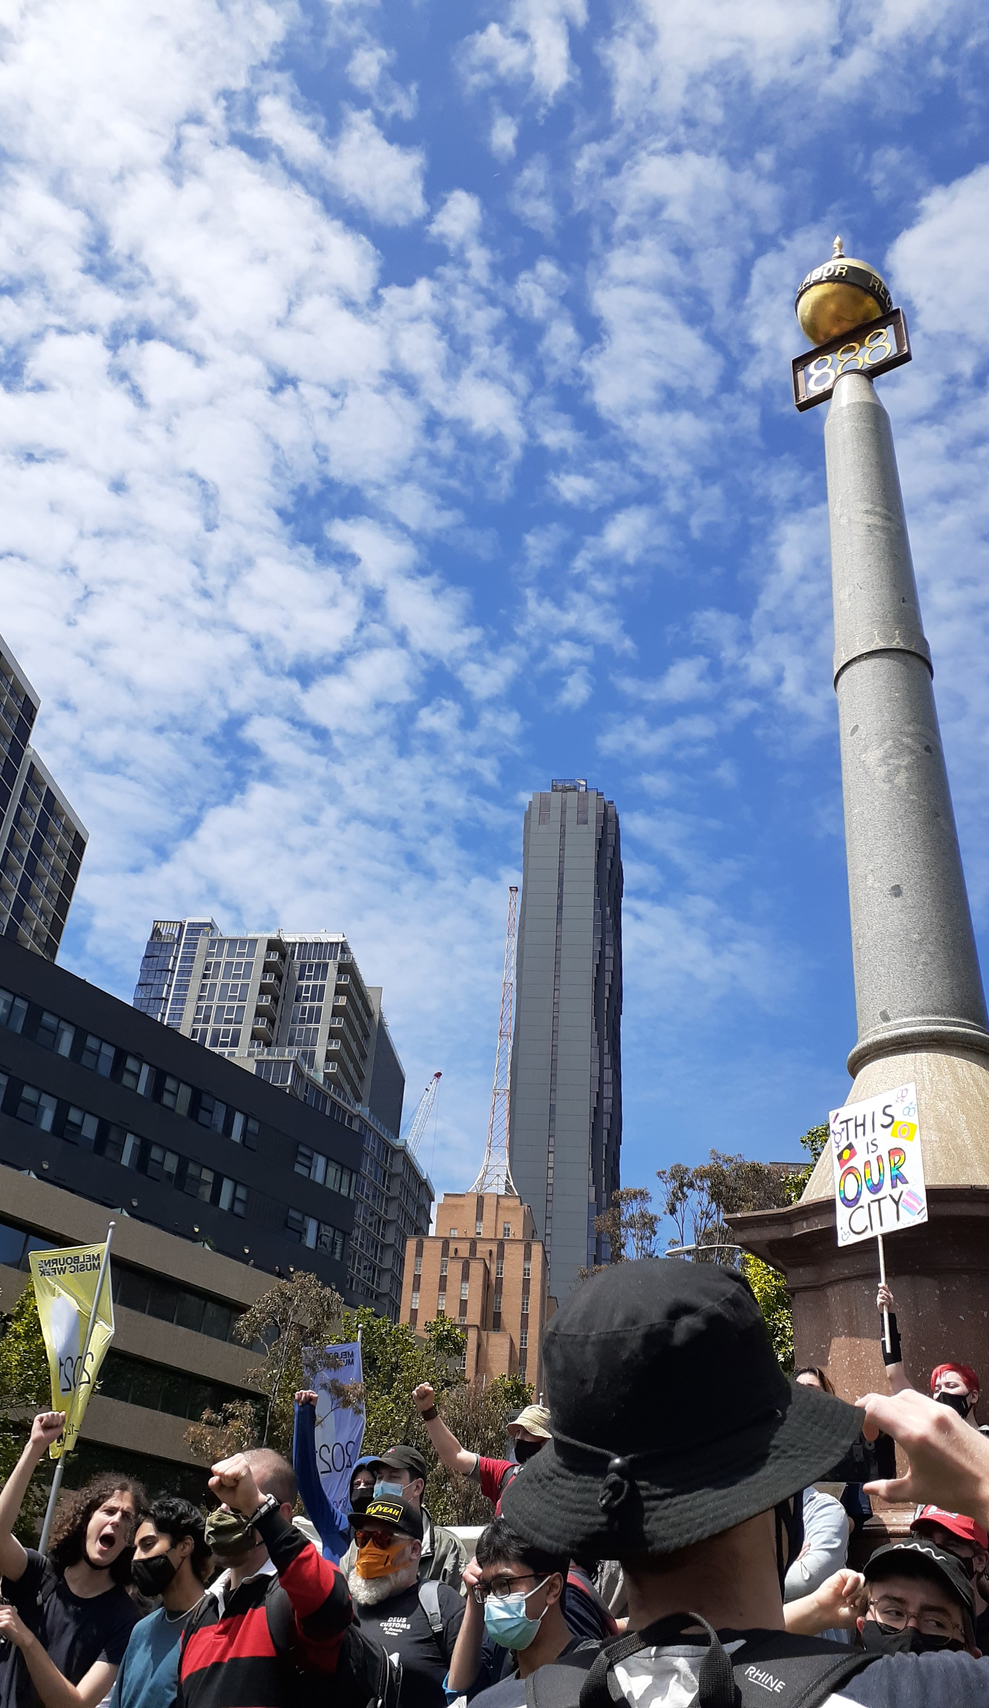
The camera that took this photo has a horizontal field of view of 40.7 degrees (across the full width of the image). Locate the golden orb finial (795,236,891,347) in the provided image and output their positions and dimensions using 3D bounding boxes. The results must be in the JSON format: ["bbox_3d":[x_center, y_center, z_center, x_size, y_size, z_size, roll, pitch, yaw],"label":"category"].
[{"bbox_3d":[2.930,-4.832,11.300,0.750,1.330,0.750,-7,-34,17],"label":"golden orb finial"}]

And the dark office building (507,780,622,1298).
[{"bbox_3d":[14.204,70.885,273.988,23.000,187.000,34.000,0,-32,6],"label":"dark office building"}]

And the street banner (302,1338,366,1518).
[{"bbox_3d":[-2.418,8.466,19.643,1.100,2.500,0.300,-7,-34,17],"label":"street banner"}]

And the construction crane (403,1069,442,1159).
[{"bbox_3d":[-27.242,95.059,381.112,22.000,70.000,9.000,4,-32,0],"label":"construction crane"}]

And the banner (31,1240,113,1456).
[{"bbox_3d":[-5.046,5.819,15.813,1.000,2.500,0.350,0,-32,7],"label":"banner"}]

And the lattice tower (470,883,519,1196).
[{"bbox_3d":[1.091,22.459,159.354,6.000,43.500,6.000,0,-32,7],"label":"lattice tower"}]

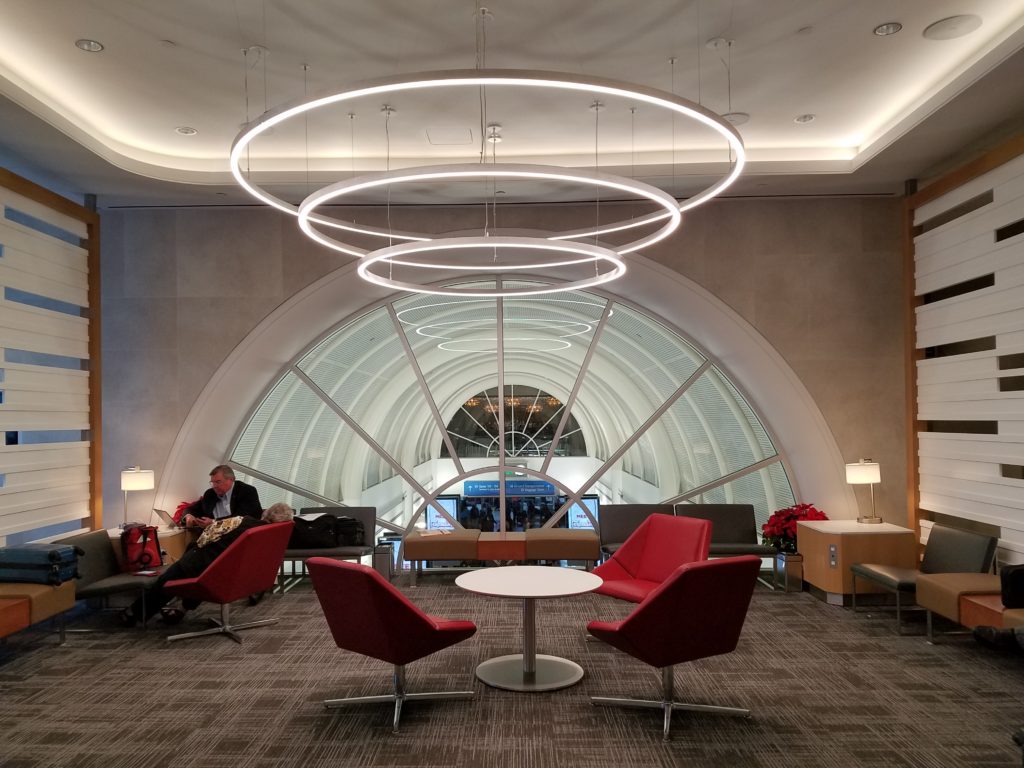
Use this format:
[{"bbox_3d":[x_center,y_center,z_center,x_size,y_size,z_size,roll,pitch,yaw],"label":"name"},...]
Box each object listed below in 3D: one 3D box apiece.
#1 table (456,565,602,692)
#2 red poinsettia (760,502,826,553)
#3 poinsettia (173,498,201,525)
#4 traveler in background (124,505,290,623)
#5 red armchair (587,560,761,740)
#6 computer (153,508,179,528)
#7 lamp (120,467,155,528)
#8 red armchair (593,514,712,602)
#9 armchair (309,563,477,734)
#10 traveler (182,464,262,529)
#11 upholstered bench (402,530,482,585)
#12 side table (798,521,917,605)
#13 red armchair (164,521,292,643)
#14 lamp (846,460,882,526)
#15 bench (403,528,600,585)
[{"bbox_3d":[0.114,1.501,4.766,0.910,0.566,0.910,-1,-3,1],"label":"table"},{"bbox_3d":[2.606,1.328,7.070,0.620,0.480,0.550,-1,-3,1],"label":"red poinsettia"},{"bbox_3d":[-2.803,1.208,6.947,0.465,0.420,0.465,-1,-3,0],"label":"poinsettia"},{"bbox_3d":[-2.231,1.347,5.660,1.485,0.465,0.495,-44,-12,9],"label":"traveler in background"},{"bbox_3d":[0.848,1.270,3.975,0.825,0.795,0.720,1,-3,-30],"label":"red armchair"},{"bbox_3d":[-3.091,1.258,7.153,0.330,0.175,0.310,2,-4,-43],"label":"computer"},{"bbox_3d":[-3.591,1.087,7.366,0.330,0.590,0.310,-1,-3,1],"label":"lamp"},{"bbox_3d":[0.928,1.326,5.248,0.720,0.795,0.825,1,-3,-37],"label":"red armchair"},{"bbox_3d":[-0.662,1.355,4.235,0.630,0.834,0.750,-3,-3,40],"label":"armchair"},{"bbox_3d":[-2.452,1.269,6.596,0.630,1.140,0.870,-2,-3,27],"label":"traveler"},{"bbox_3d":[-0.630,1.622,7.214,0.667,0.431,0.645,-1,-3,0],"label":"upholstered bench"},{"bbox_3d":[2.831,1.462,6.349,0.667,0.562,0.705,-1,-3,0],"label":"side table"},{"bbox_3d":[-1.992,1.383,5.473,0.720,0.795,0.825,-2,-3,18],"label":"red armchair"},{"bbox_3d":[3.152,0.960,6.881,0.330,0.590,0.310,-1,-3,1],"label":"lamp"},{"bbox_3d":[-0.085,1.688,7.472,1.830,0.445,0.640,-1,-3,1],"label":"bench"}]

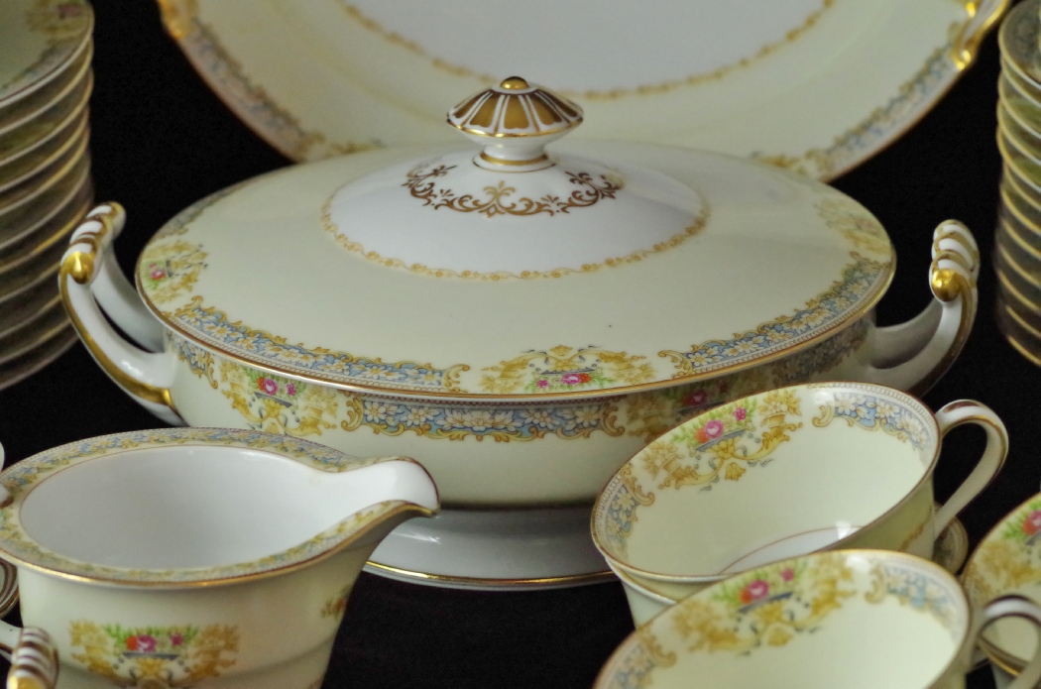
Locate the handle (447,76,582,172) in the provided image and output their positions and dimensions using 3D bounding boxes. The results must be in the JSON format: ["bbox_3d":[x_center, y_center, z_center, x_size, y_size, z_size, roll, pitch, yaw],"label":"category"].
[{"bbox_3d":[-0.002,-0.068,1.301,0.041,0.025,0.041,-1,21,0],"label":"handle"}]

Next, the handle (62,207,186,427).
[{"bbox_3d":[-0.117,-0.011,1.338,0.038,0.053,0.062,1,21,7],"label":"handle"}]

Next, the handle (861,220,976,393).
[{"bbox_3d":[0.117,-0.005,1.310,0.040,0.053,0.062,1,21,7],"label":"handle"}]

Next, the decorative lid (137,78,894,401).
[{"bbox_3d":[-0.002,-0.052,1.307,0.230,0.060,0.230,-1,21,0],"label":"decorative lid"}]

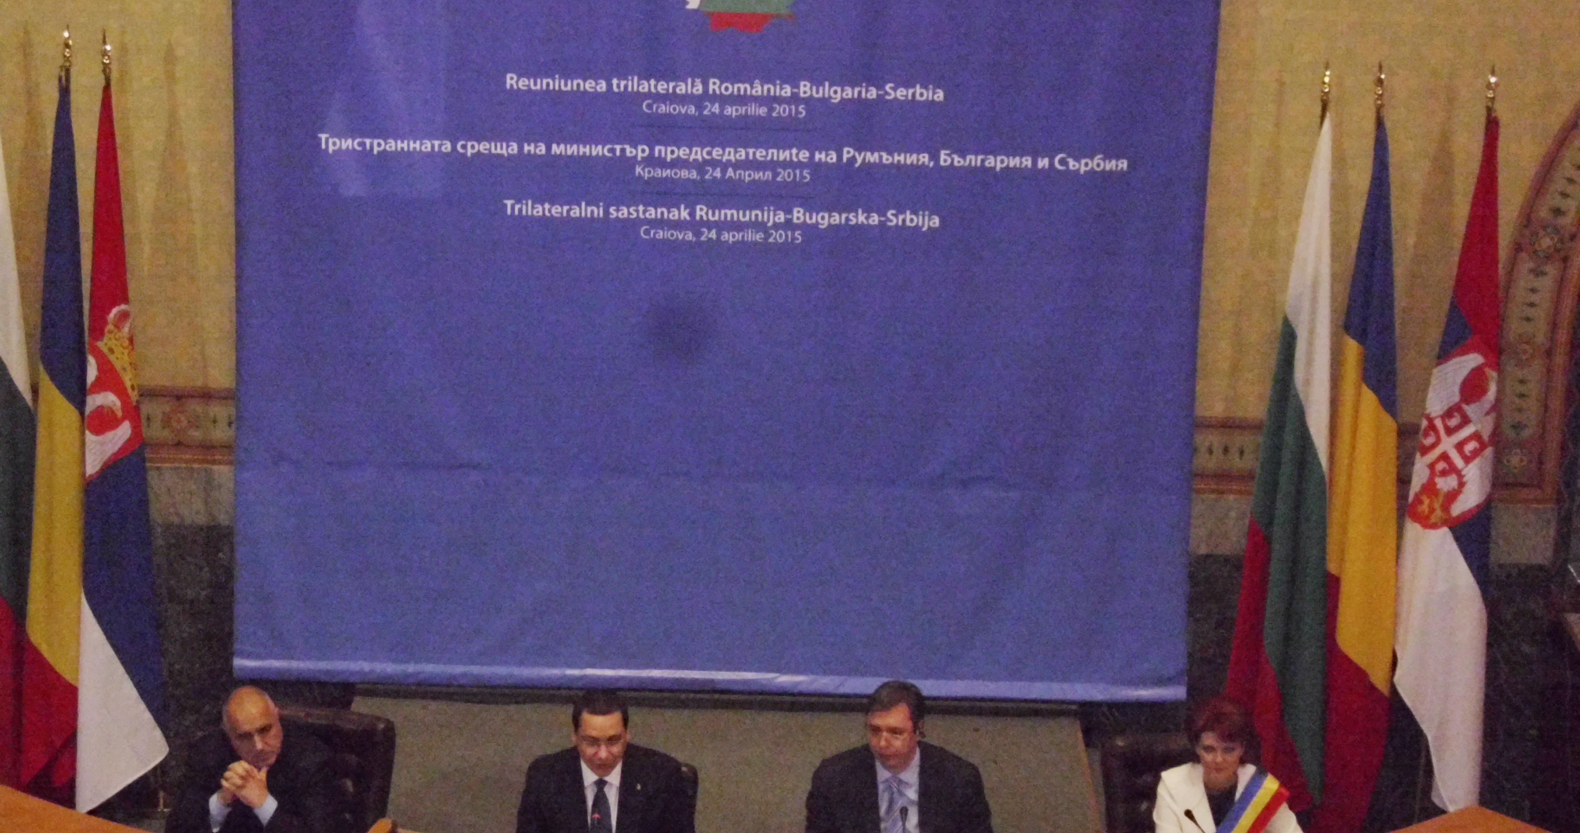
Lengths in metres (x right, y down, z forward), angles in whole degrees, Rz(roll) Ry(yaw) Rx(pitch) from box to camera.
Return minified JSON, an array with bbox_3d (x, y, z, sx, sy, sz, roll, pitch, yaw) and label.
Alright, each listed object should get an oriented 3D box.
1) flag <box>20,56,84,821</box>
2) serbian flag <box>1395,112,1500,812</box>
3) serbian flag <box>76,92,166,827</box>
[{"bbox_3d":[-2.588,0.121,13.843,0.300,2.736,0.270,2,17,0],"label":"flag"},{"bbox_3d":[2.376,0.201,13.818,0.340,2.624,0.270,2,17,0],"label":"serbian flag"},{"bbox_3d":[-2.385,0.137,13.846,0.330,2.749,0.270,2,17,0],"label":"serbian flag"}]

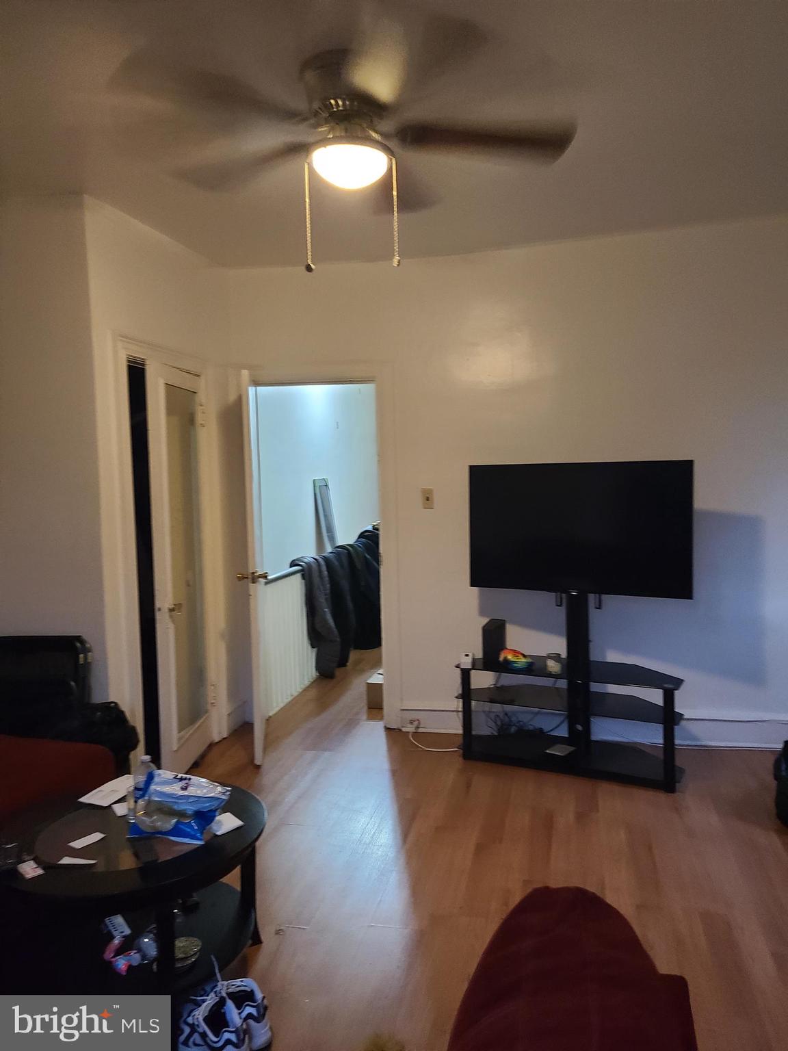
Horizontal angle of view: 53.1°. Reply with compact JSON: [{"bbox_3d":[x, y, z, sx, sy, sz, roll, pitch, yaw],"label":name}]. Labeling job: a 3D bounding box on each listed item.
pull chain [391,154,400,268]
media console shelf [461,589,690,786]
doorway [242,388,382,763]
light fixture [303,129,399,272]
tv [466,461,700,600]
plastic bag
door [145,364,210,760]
[{"bbox_3d":[0.003,-0.936,2.356,0.022,0.320,0.022,0,4,12],"label":"pull chain"},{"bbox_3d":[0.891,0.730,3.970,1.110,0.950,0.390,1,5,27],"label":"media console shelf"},{"bbox_3d":[-0.426,0.178,4.633,0.720,2.000,0.130,0,4,12],"label":"doorway"},{"bbox_3d":[-0.124,-0.963,2.343,0.275,0.398,0.265,-1,4,0],"label":"light fixture"},{"bbox_3d":[0.915,0.012,3.970,1.118,0.648,0.060,1,5,27],"label":"tv"},{"bbox_3d":[-0.628,0.816,2.292,0.265,0.135,0.205,0,4,12],"label":"plastic bag"},{"bbox_3d":[-1.058,0.246,3.903,0.040,1.980,0.710,-1,4,6],"label":"door"}]

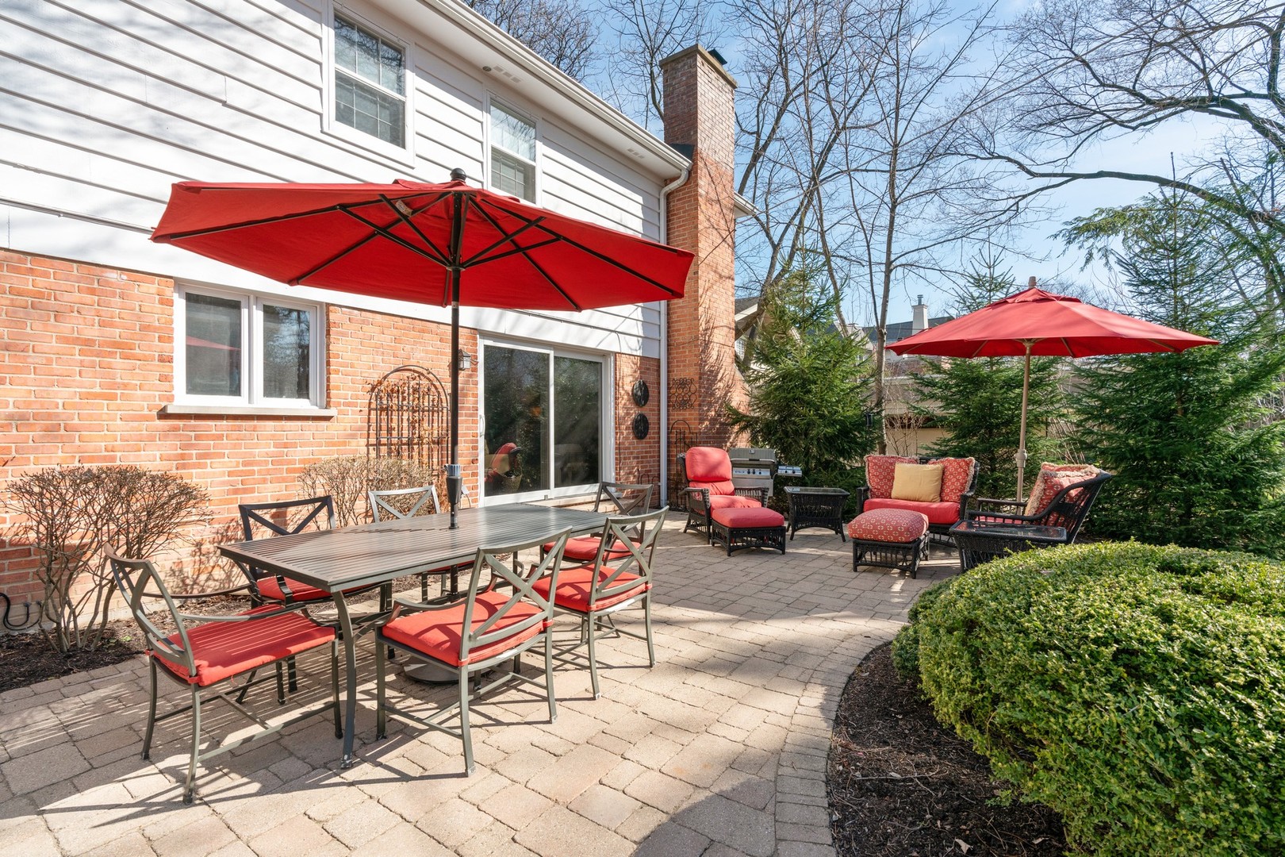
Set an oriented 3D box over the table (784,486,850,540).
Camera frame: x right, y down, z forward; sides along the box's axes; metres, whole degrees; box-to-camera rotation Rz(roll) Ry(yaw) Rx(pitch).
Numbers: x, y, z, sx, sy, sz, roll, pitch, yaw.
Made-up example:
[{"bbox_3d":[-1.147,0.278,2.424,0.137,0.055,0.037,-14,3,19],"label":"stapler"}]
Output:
[{"bbox_3d":[2.180,1.080,7.620,0.700,0.585,0.710,0,0,11],"label":"table"}]

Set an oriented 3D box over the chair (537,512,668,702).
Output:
[{"bbox_3d":[-0.277,0.901,3.409,0.680,0.917,0.600,0,0,36],"label":"chair"}]

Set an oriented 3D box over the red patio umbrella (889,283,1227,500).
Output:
[{"bbox_3d":[3.870,-0.110,6.100,2.720,2.810,2.720,0,0,36],"label":"red patio umbrella"}]

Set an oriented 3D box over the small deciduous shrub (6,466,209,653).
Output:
[{"bbox_3d":[-3.320,0.800,3.820,0.920,1.120,1.000,0,0,36],"label":"small deciduous shrub"}]

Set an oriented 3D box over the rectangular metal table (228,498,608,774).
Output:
[{"bbox_3d":[-1.035,0.941,3.375,1.106,0.752,1.934,0,0,37],"label":"rectangular metal table"}]

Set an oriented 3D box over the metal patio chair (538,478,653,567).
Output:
[{"bbox_3d":[-0.335,0.872,4.350,0.580,0.885,0.670,0,0,33],"label":"metal patio chair"}]

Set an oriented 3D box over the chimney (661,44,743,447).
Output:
[{"bbox_3d":[1.140,-2.430,10.530,0.680,7.340,1.850,0,0,36],"label":"chimney"}]

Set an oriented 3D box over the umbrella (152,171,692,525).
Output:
[{"bbox_3d":[-1.040,-0.065,3.390,2.720,2.760,2.720,0,0,36],"label":"umbrella"}]

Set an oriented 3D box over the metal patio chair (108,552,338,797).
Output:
[{"bbox_3d":[-1.702,0.883,2.485,0.580,0.885,0.680,0,0,36],"label":"metal patio chair"}]

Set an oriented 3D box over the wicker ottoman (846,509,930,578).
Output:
[{"bbox_3d":[2.345,1.043,5.720,0.600,0.530,0.740,0,0,26],"label":"wicker ottoman"}]

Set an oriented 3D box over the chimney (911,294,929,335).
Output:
[{"bbox_3d":[16.930,-6.830,37.000,0.760,2.600,0.740,0,0,-43],"label":"chimney"}]

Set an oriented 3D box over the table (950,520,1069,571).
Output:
[{"bbox_3d":[2.843,1.072,4.709,0.720,0.580,0.660,0,0,33],"label":"table"}]

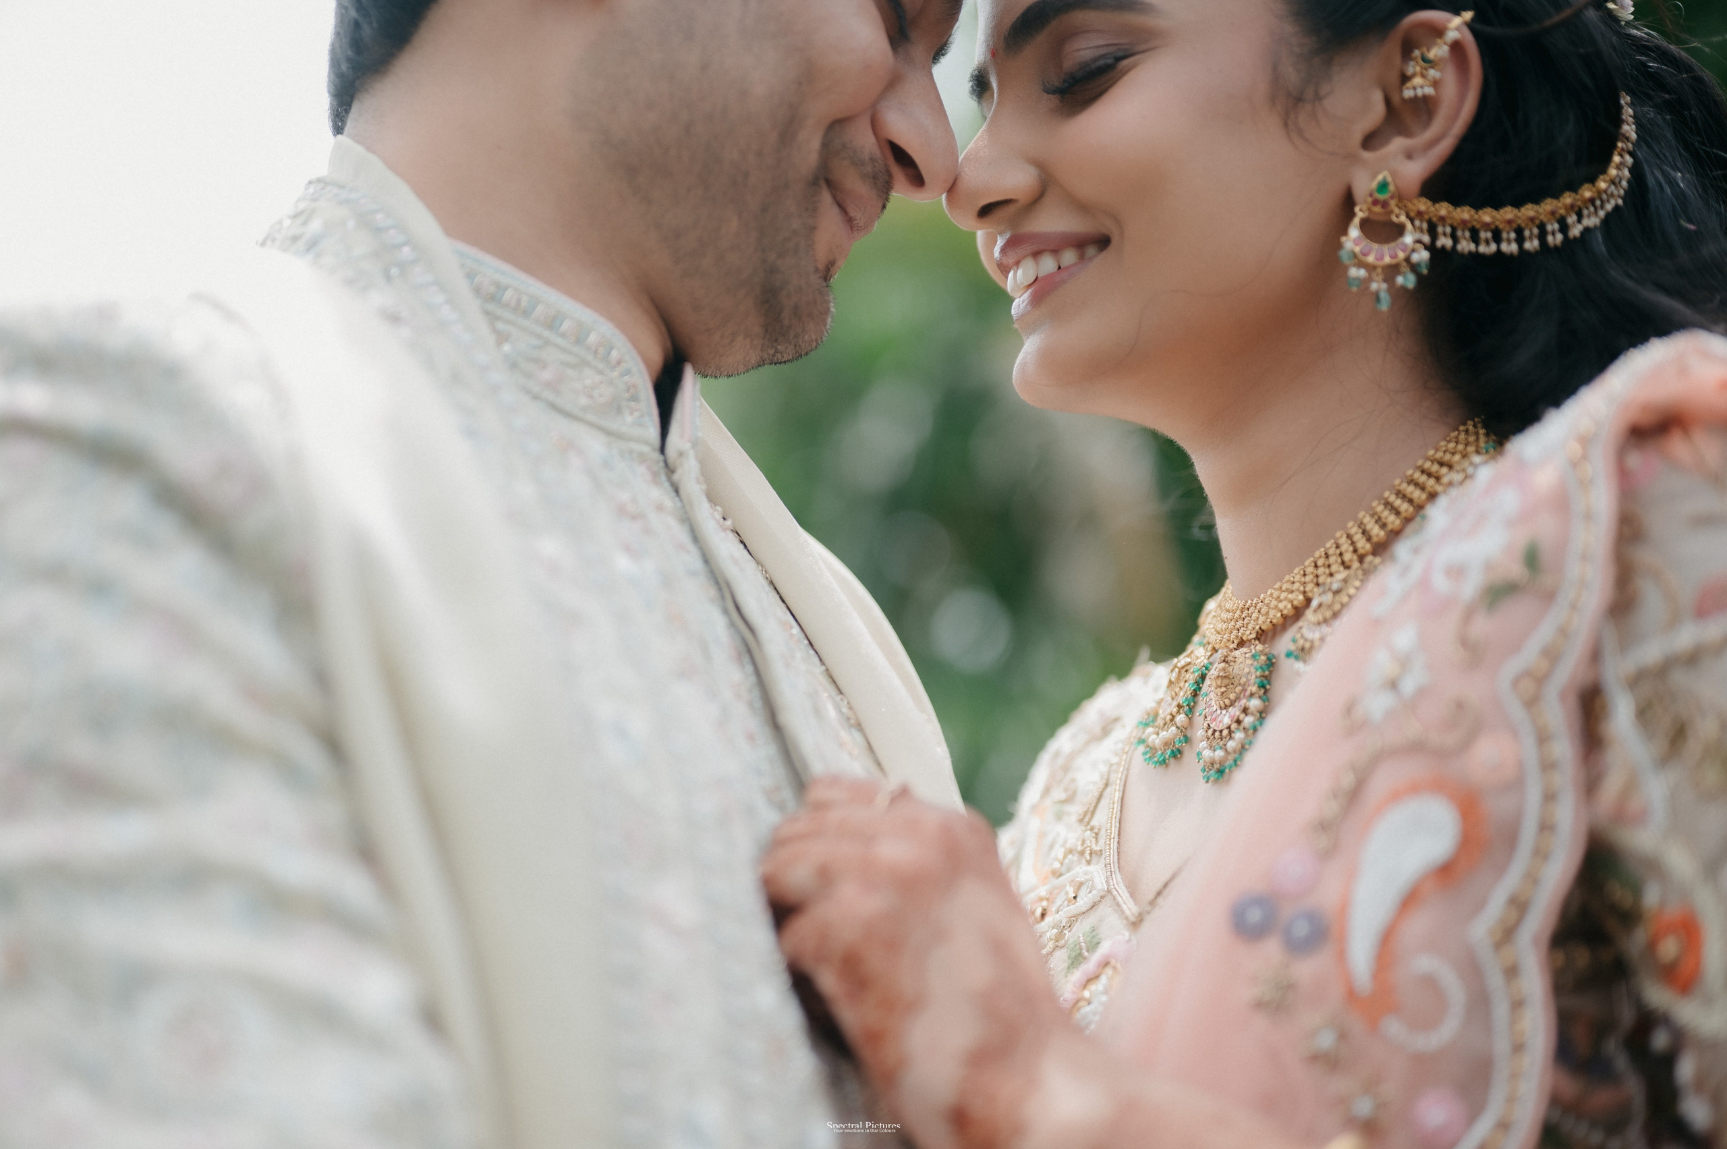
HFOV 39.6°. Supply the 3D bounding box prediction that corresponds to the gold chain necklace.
[{"bbox_3d":[0.163,0.005,0.815,0.138,0.128,0.130,4,-6,-37],"label":"gold chain necklace"}]

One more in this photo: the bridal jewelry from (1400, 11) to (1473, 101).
[{"bbox_3d":[0.184,-0.167,0.772,0.022,0.028,0.013,0,-5,-2],"label":"bridal jewelry"}]

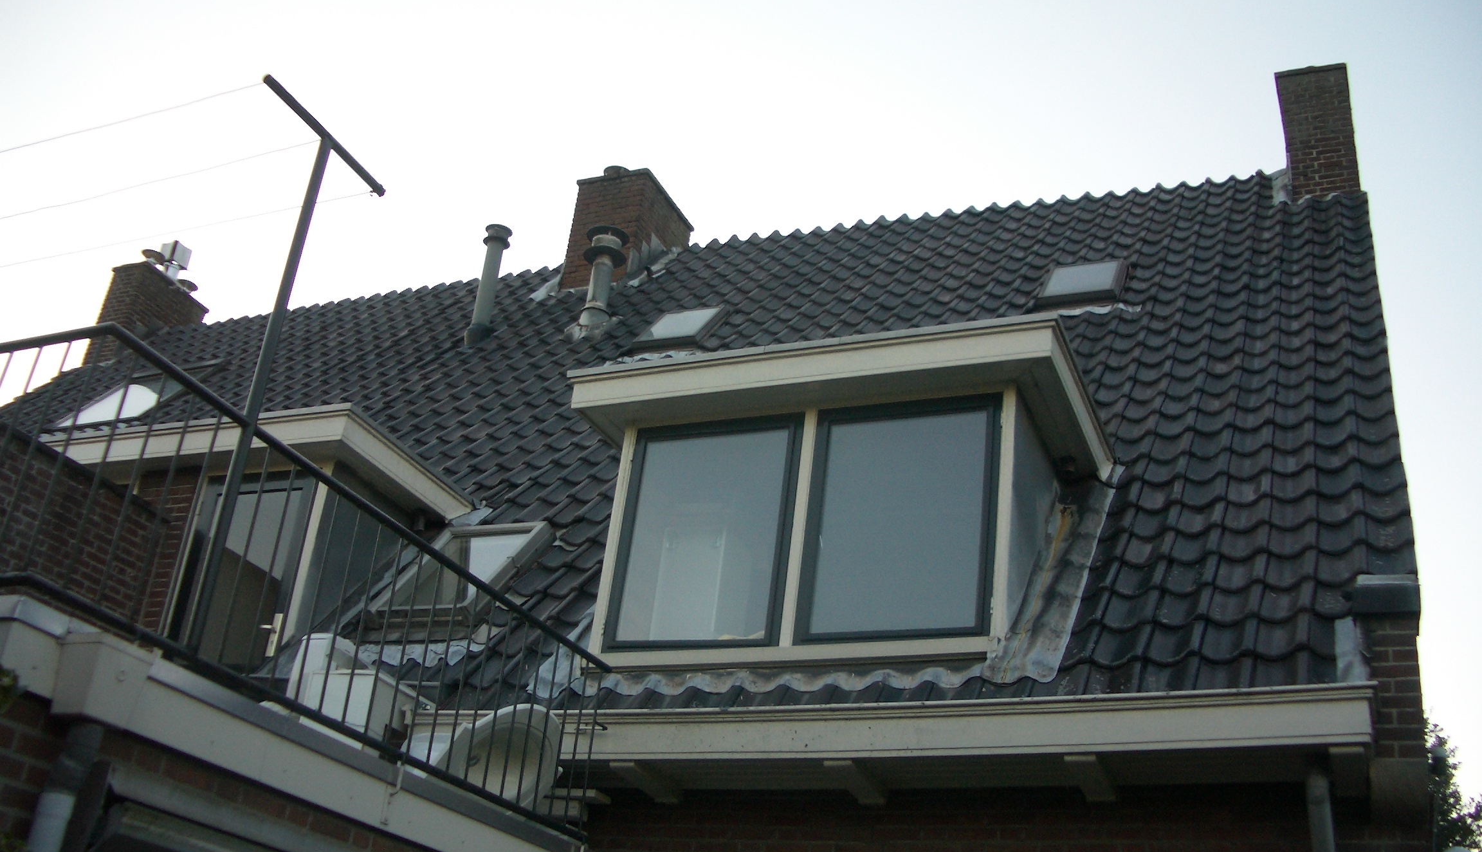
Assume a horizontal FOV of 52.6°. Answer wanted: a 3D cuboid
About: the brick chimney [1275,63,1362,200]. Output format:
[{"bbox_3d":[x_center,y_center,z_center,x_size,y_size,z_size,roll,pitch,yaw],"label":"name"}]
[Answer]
[{"bbox_3d":[4.725,-2.041,12.183,0.546,1.293,1.166,-5,-28,22],"label":"brick chimney"}]

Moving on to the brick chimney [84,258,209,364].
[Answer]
[{"bbox_3d":[-6.761,-1.028,17.066,0.562,1.293,1.187,-5,-28,22],"label":"brick chimney"}]

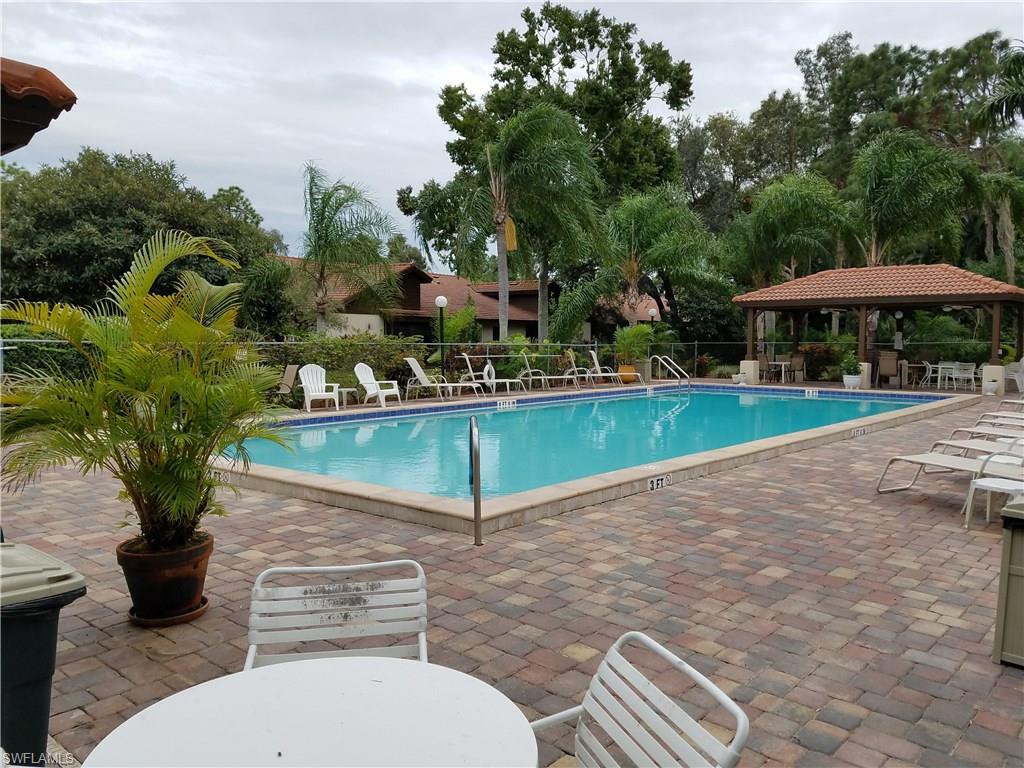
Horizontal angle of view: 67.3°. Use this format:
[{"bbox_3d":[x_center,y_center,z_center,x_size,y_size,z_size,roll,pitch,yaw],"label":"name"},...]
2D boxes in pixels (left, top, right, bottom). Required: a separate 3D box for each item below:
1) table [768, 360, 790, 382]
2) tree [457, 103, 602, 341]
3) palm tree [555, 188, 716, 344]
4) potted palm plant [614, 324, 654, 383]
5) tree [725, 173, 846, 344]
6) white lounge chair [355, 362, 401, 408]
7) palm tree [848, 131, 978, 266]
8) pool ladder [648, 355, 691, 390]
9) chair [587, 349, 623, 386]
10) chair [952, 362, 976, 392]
[{"bbox_3d":[8.692,-0.413,24.984,0.860,0.690,0.860,0,3,19],"label":"table"},{"bbox_3d":[0.550,-4.690,26.081,4.800,9.300,4.500,-1,3,1],"label":"tree"},{"bbox_3d":[4.423,-3.662,27.835,5.800,7.000,5.100,0,3,9],"label":"palm tree"},{"bbox_3d":[4.063,-1.056,25.953,1.300,1.980,1.250,0,3,9],"label":"potted palm plant"},{"bbox_3d":[10.275,-4.128,29.000,4.400,7.700,4.400,0,3,0],"label":"tree"},{"bbox_3d":[-2.873,0.021,16.550,0.800,0.930,0.740,3,5,42],"label":"white lounge chair"},{"bbox_3d":[14.730,-4.812,28.500,4.500,9.100,4.500,0,3,0],"label":"palm tree"},{"bbox_3d":[4.935,-0.333,24.100,1.050,1.080,0.560,3,5,42],"label":"pool ladder"},{"bbox_3d":[3.177,-0.441,23.511,1.700,1.000,0.660,0,3,16],"label":"chair"},{"bbox_3d":[12.297,-0.207,20.900,0.570,0.810,0.620,1,3,18],"label":"chair"}]

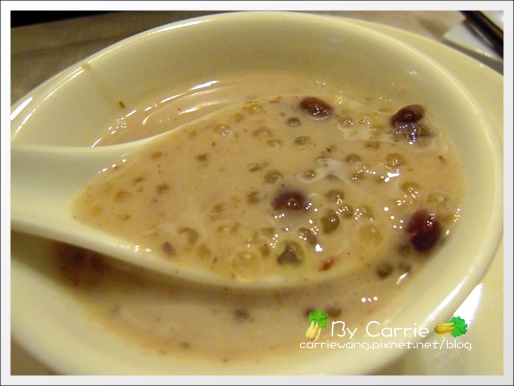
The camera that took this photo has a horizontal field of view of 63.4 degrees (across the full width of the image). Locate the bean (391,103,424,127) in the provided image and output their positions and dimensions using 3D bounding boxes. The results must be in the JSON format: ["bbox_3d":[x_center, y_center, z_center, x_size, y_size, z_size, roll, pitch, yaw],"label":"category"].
[{"bbox_3d":[0.037,-0.019,0.102,0.009,0.006,0.006,-22,51,-14],"label":"bean"}]

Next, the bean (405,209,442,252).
[{"bbox_3d":[0.032,0.007,0.080,0.007,0.006,0.009,-6,49,0],"label":"bean"}]

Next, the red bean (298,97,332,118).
[{"bbox_3d":[0.015,-0.022,0.106,0.010,0.006,0.006,32,59,27],"label":"red bean"}]

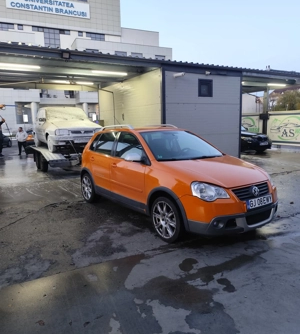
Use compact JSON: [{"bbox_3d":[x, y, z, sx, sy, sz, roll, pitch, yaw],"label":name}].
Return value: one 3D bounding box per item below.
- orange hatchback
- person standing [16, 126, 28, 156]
[{"bbox_3d":[0.160,0.023,4.700,1.700,1.510,3.920,-7,10,-36],"label":"orange hatchback"},{"bbox_3d":[-7.867,-1.575,16.350,0.620,1.730,0.380,-1,8,6],"label":"person standing"}]

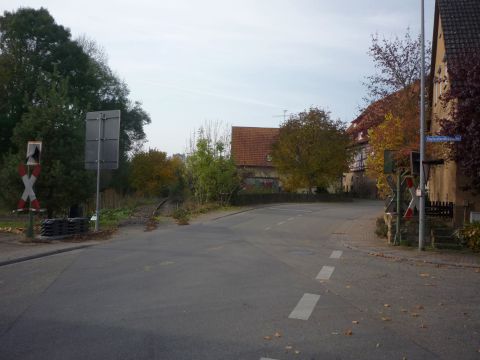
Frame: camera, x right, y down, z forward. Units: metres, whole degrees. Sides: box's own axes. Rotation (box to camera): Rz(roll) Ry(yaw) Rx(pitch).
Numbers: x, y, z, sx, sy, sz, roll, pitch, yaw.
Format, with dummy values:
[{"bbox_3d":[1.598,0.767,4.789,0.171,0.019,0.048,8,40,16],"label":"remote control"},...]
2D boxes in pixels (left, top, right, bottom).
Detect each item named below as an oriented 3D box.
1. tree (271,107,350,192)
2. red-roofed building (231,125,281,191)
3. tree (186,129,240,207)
[{"bbox_3d":[6.350,-2.400,39.500,7.000,8.200,6.800,2,0,0],"label":"tree"},{"bbox_3d":[3.450,-2.000,49.500,9.300,7.400,8.300,2,0,-4],"label":"red-roofed building"},{"bbox_3d":[-1.670,-0.820,27.000,3.200,4.700,3.000,2,0,0],"label":"tree"}]

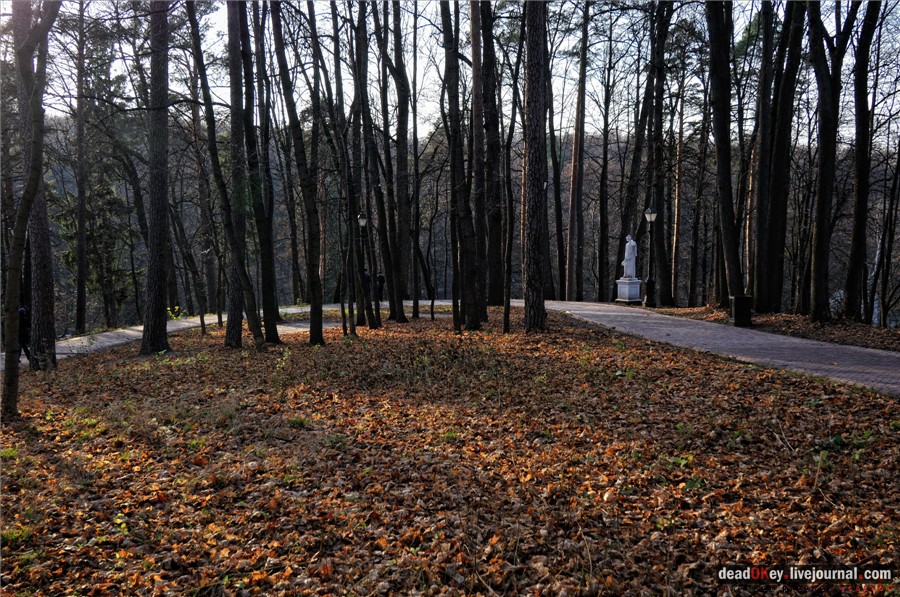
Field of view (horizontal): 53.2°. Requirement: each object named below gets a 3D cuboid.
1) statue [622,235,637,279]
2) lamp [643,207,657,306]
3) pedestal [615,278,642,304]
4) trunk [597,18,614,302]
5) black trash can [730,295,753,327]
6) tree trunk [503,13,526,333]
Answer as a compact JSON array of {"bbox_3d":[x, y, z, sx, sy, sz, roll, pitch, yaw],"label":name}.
[{"bbox_3d":[7.392,-1.727,36.967,0.500,1.808,0.540,-1,3,-34],"label":"statue"},{"bbox_3d":[7.810,-1.590,34.928,0.460,3.922,0.460,0,2,0],"label":"lamp"},{"bbox_3d":[7.363,-0.288,36.980,0.820,1.071,0.820,-1,3,-34],"label":"pedestal"},{"bbox_3d":[6.923,-6.116,39.769,0.750,12.596,0.600,0,2,0],"label":"trunk"},{"bbox_3d":[7.920,0.340,24.400,0.500,0.860,0.500,0,2,-1],"label":"black trash can"},{"bbox_3d":[1.579,-3.088,21.856,0.580,7.846,0.400,0,2,0],"label":"tree trunk"}]

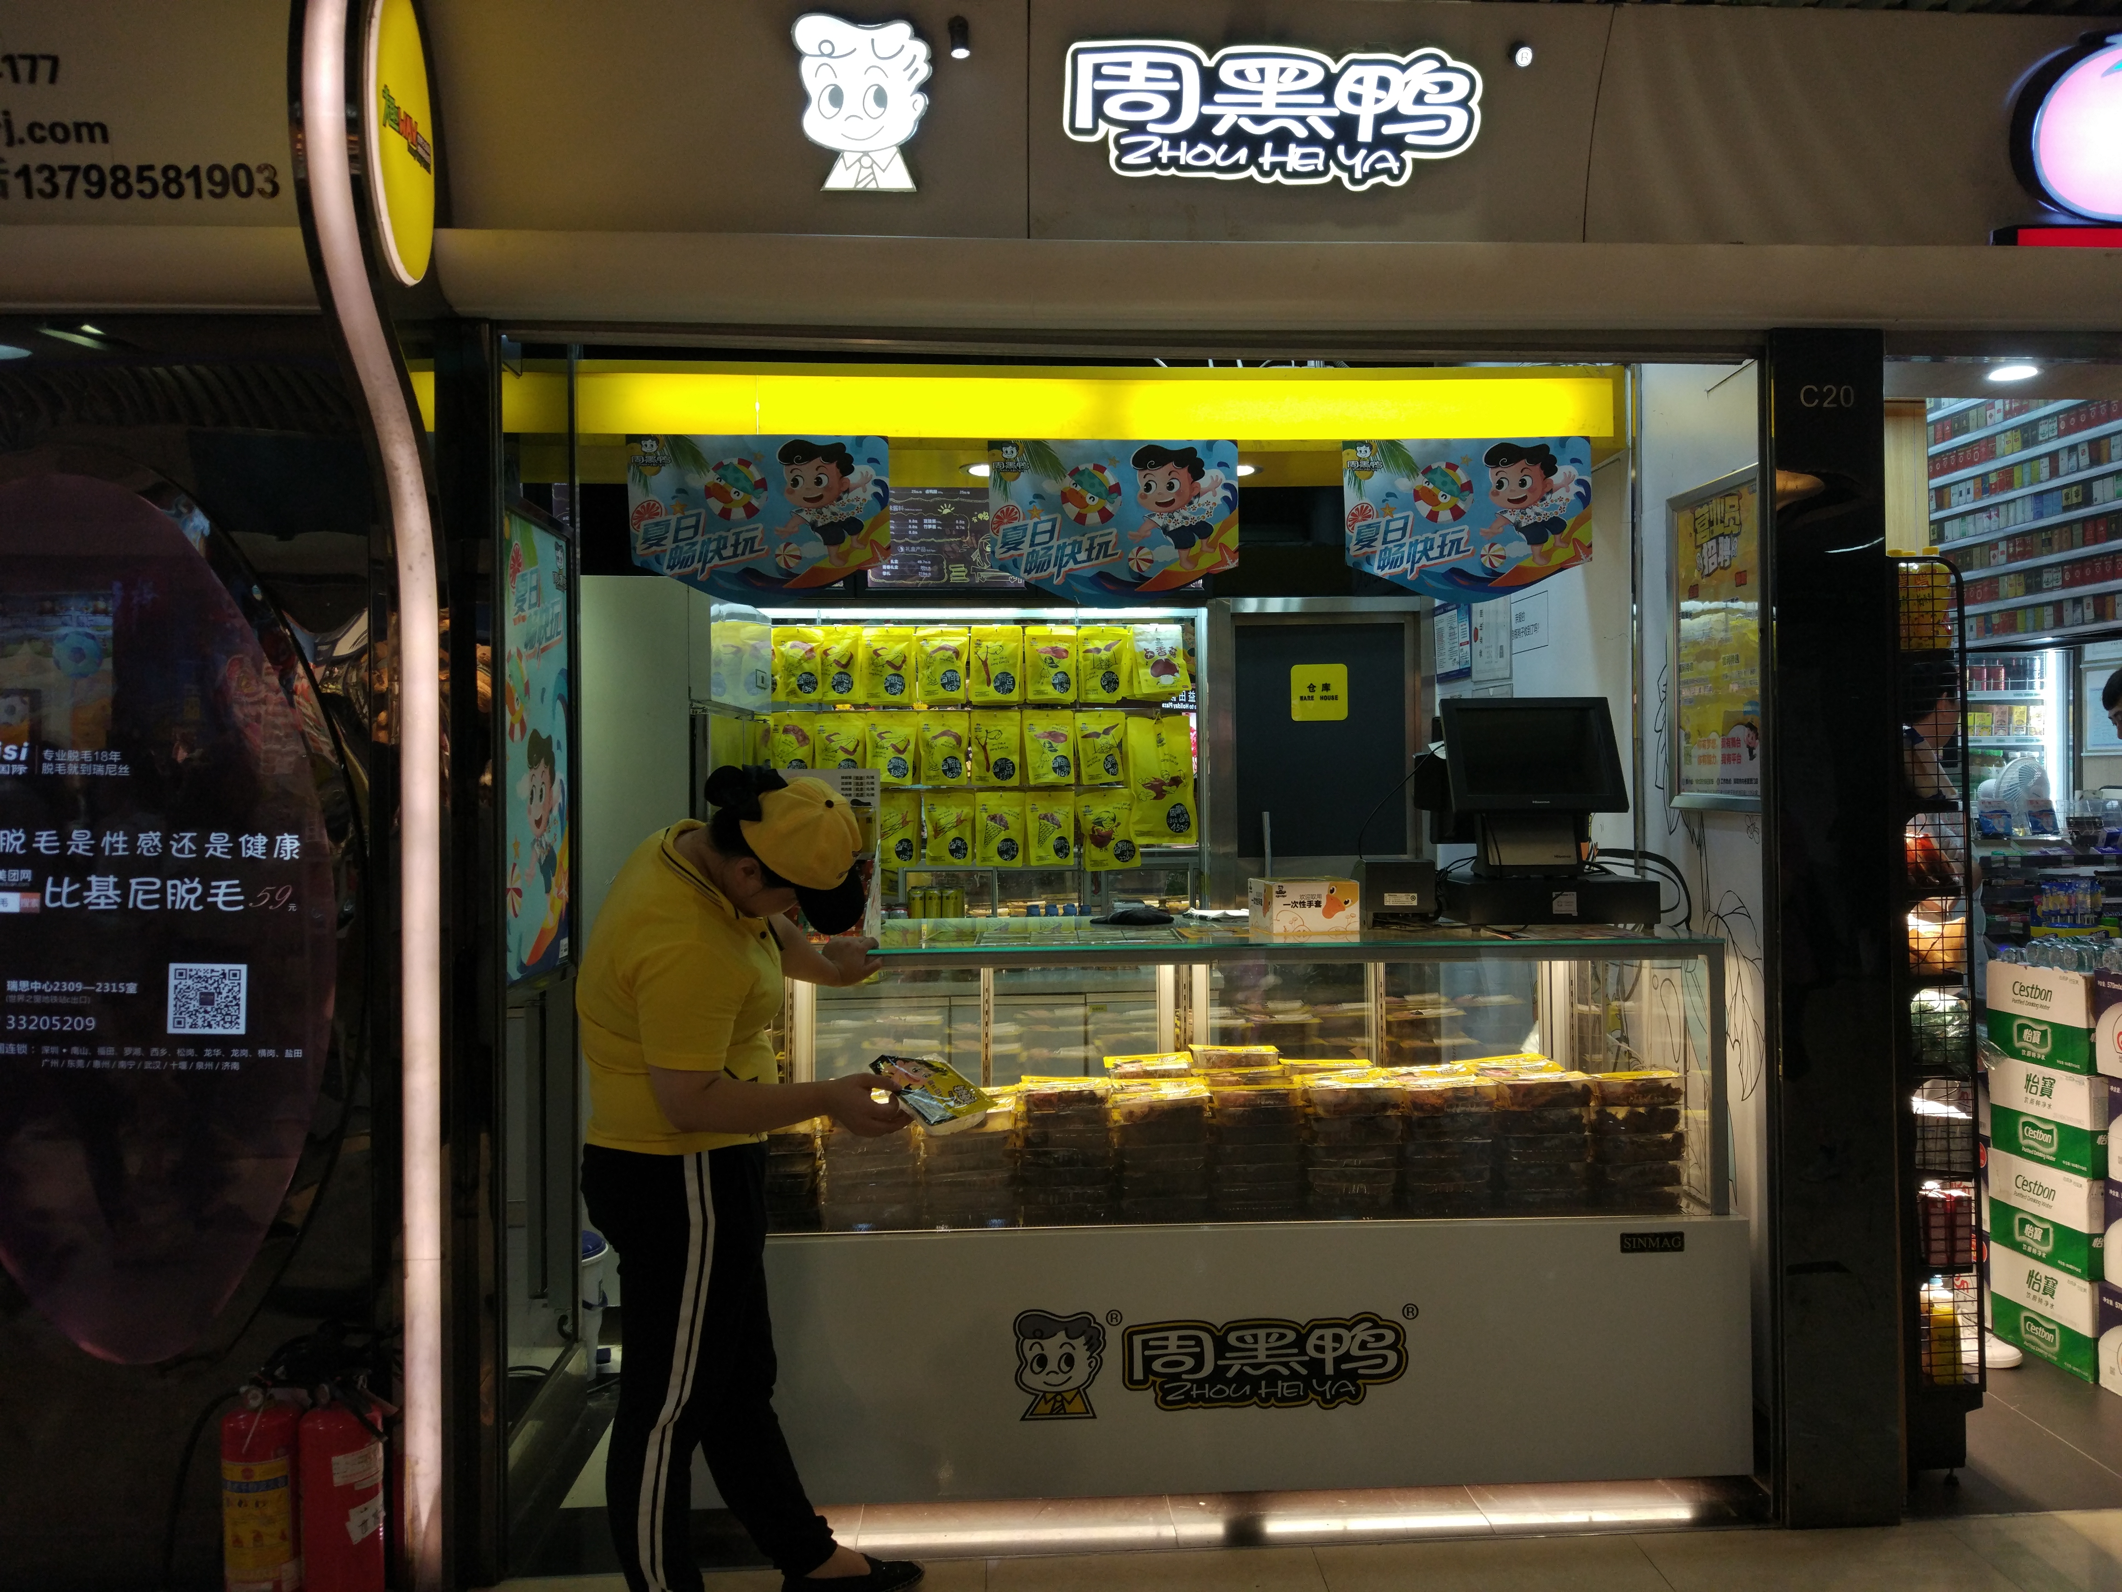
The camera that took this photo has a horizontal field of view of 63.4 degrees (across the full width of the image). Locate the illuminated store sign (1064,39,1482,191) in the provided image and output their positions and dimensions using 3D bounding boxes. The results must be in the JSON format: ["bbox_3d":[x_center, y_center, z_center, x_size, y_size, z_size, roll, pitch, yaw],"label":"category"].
[{"bbox_3d":[0.353,-1.148,2.901,0.692,0.225,0.060,0,21,-3],"label":"illuminated store sign"}]

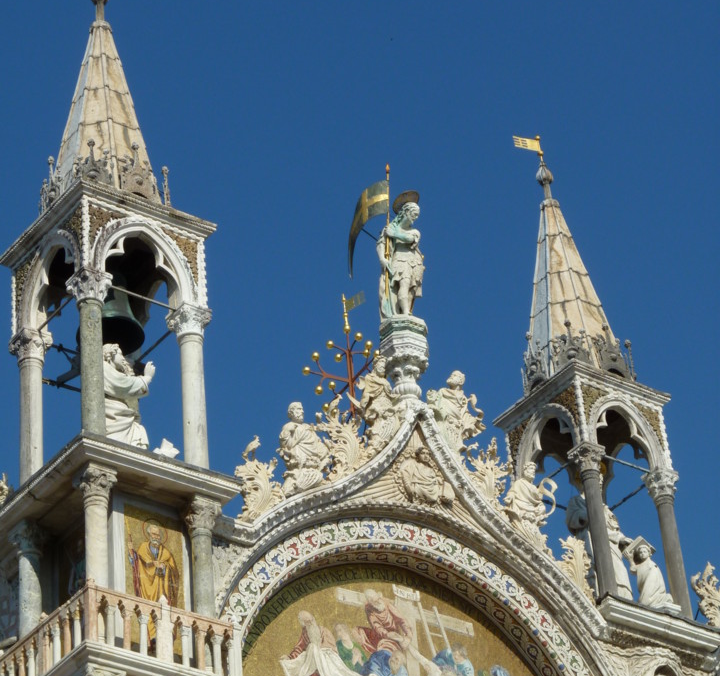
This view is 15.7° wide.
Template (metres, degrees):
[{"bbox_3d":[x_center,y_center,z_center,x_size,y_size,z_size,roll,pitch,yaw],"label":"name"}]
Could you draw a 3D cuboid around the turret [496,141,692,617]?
[{"bbox_3d":[3.279,0.521,39.465,1.920,8.900,1.950,19,-41,-31],"label":"turret"}]

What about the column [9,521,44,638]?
[{"bbox_3d":[-4.250,3.536,33.577,0.395,2.567,0.395,19,-41,-32],"label":"column"}]

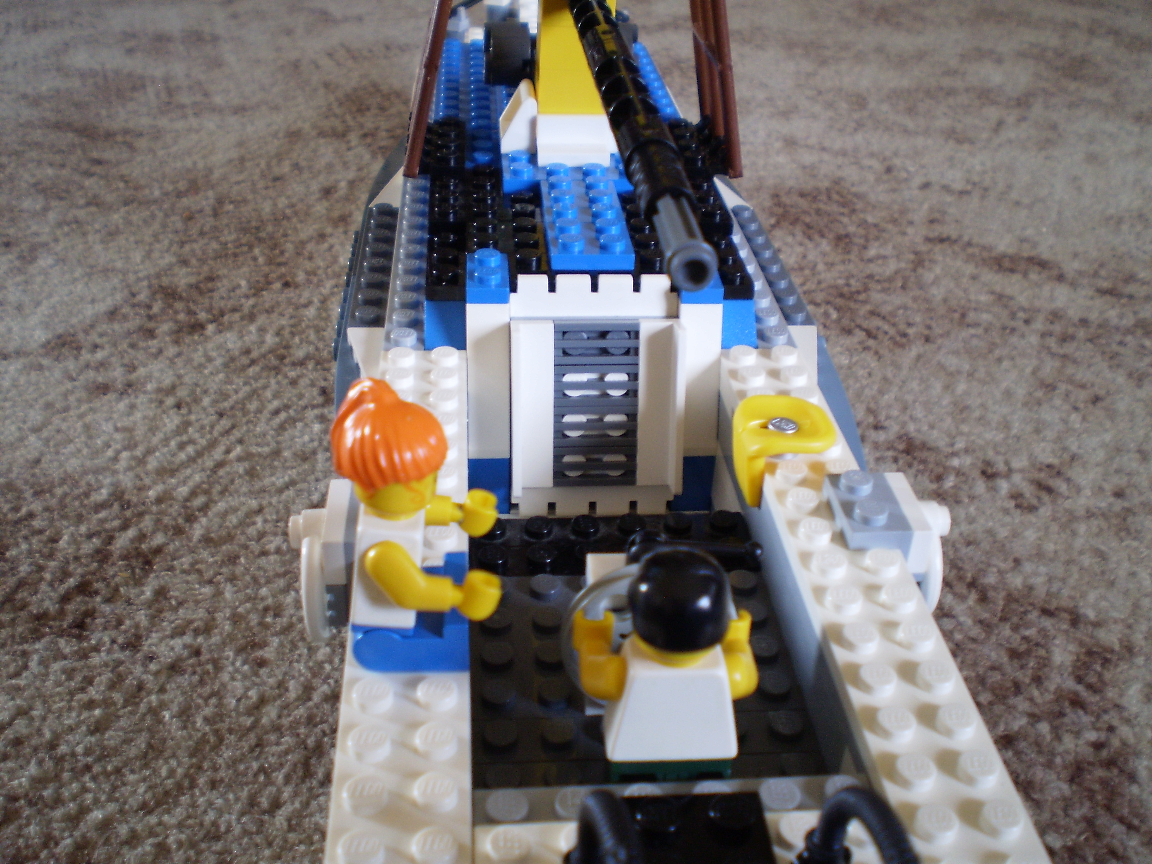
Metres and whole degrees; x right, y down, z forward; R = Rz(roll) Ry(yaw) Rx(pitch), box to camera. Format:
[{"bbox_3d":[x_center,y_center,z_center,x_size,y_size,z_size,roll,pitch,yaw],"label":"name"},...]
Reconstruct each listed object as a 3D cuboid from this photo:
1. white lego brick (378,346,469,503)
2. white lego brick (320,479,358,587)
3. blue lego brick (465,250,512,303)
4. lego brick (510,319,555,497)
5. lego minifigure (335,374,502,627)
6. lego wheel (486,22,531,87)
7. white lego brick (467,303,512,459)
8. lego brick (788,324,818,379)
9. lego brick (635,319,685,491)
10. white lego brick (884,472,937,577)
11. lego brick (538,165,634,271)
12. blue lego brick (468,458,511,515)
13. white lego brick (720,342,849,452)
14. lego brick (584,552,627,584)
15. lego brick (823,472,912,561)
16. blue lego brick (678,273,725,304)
[{"bbox_3d":[-0.026,0.003,0.202,0.016,0.011,0.057,0,32,-5],"label":"white lego brick"},{"bbox_3d":[-0.035,0.015,0.177,0.004,0.008,0.016,-1,32,-5],"label":"white lego brick"},{"bbox_3d":[-0.017,-0.030,0.227,0.008,0.005,0.016,0,31,-5],"label":"blue lego brick"},{"bbox_3d":[-0.008,-0.005,0.224,0.008,0.032,0.009,-1,15,-5],"label":"lego brick"},{"bbox_3d":[-0.020,0.009,0.148,0.020,0.036,0.024,0,31,-5],"label":"lego minifigure"},{"bbox_3d":[-0.015,-0.087,0.276,0.010,0.015,0.015,-1,32,-5],"label":"lego wheel"},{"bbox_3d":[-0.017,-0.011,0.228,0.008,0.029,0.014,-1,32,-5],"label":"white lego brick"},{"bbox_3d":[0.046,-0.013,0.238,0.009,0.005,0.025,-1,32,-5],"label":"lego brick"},{"bbox_3d":[0.016,-0.005,0.227,0.008,0.032,0.009,-1,15,-5],"label":"lego brick"},{"bbox_3d":[0.051,0.014,0.185,0.004,0.008,0.016,-1,32,-5],"label":"white lego brick"},{"bbox_3d":[0.001,-0.045,0.248,0.016,0.005,0.048,0,31,-5],"label":"lego brick"},{"bbox_3d":[-0.017,0.007,0.237,0.008,0.011,0.013,0,32,-5],"label":"blue lego brick"},{"bbox_3d":[0.036,-0.005,0.217,0.016,0.007,0.035,0,31,-5],"label":"white lego brick"},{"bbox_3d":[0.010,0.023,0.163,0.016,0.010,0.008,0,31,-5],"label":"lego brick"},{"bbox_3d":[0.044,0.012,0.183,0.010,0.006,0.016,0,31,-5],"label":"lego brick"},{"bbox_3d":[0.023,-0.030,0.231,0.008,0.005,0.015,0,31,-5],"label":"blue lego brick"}]

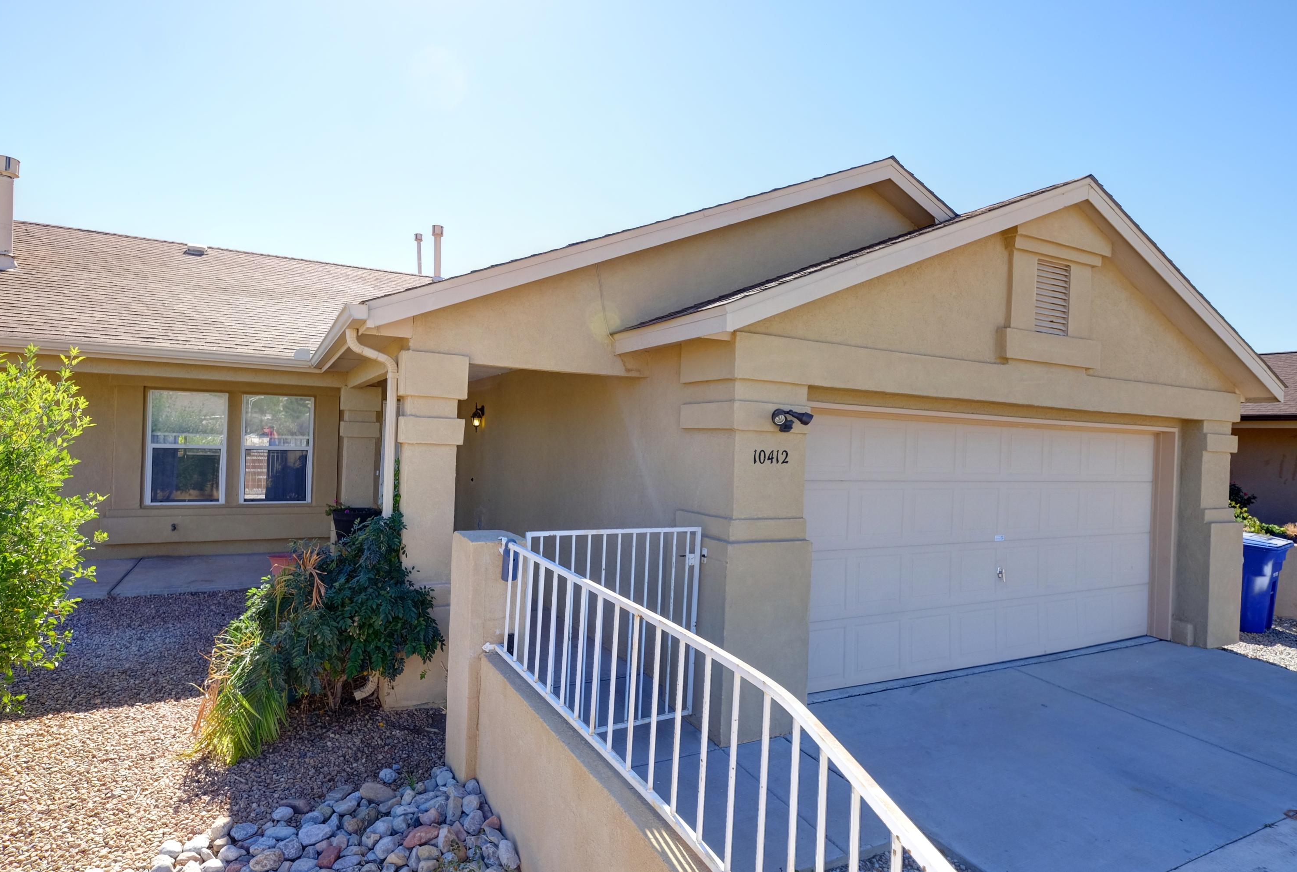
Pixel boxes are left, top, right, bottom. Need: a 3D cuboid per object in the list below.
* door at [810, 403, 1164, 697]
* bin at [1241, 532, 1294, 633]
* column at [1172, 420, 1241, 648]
[{"bbox_3d":[3.295,0.989,6.122,4.860,2.236,0.070,2,0,-26],"label":"door"},{"bbox_3d":[7.016,1.724,7.782,0.680,1.080,0.800,2,0,-37],"label":"bin"},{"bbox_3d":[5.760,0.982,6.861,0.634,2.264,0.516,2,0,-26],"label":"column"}]

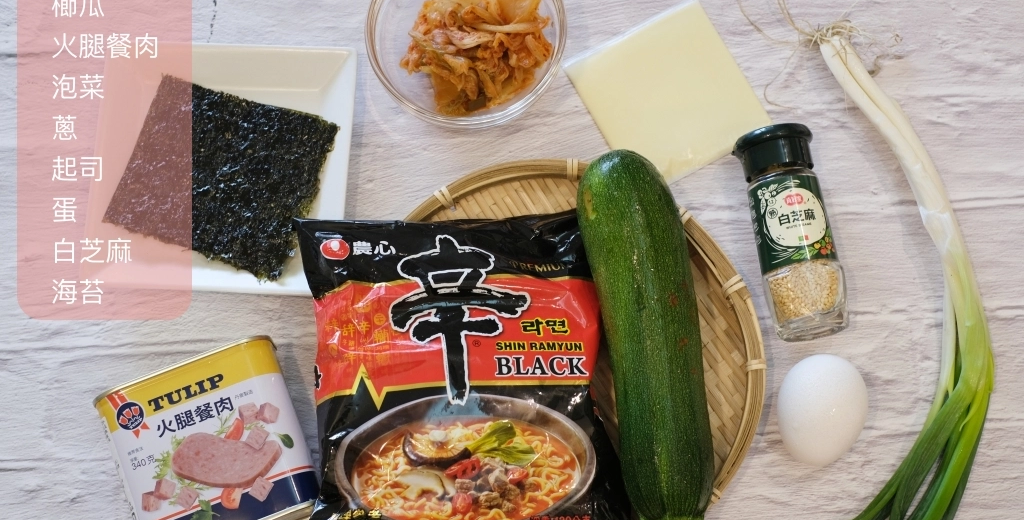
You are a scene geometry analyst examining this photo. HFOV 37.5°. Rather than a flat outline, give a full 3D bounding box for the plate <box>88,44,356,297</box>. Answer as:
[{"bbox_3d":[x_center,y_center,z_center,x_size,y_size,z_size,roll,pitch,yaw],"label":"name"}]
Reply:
[{"bbox_3d":[-0.159,-0.049,0.836,0.140,0.026,0.141,3,76,1],"label":"plate"}]

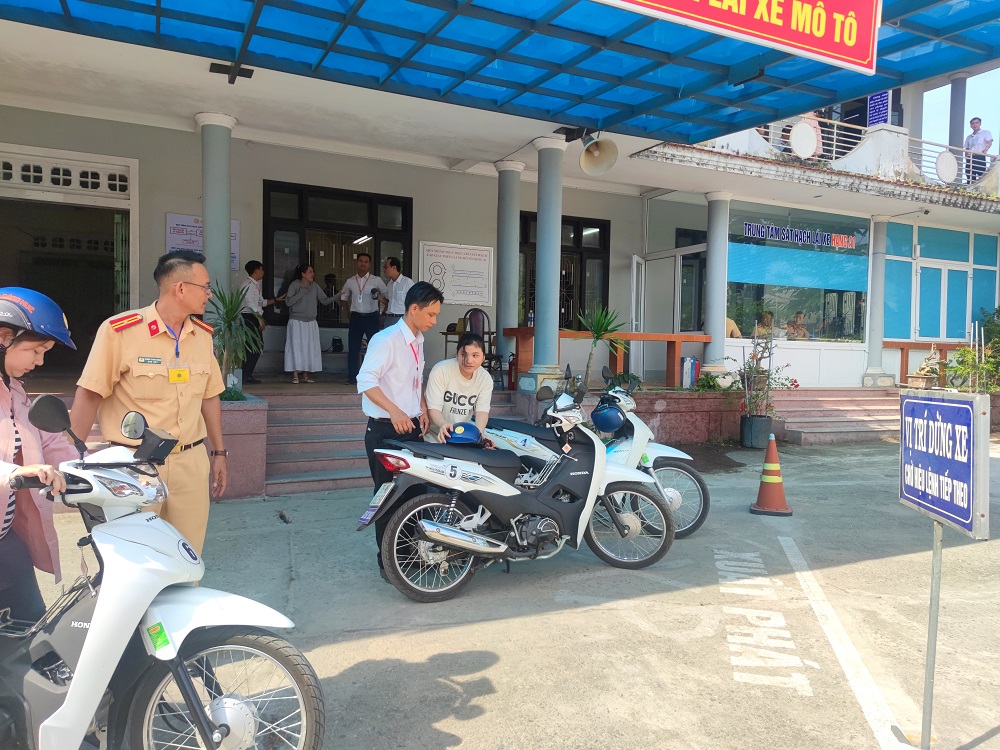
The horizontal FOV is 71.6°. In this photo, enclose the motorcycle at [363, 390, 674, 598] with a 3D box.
[{"bbox_3d":[0.154,0.611,3.800,1.910,1.090,0.700,0,2,-26],"label":"motorcycle"}]

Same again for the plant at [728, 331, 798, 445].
[{"bbox_3d":[3.244,0.180,8.600,0.720,1.450,0.650,0,2,-25],"label":"plant"}]

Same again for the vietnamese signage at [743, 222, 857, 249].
[{"bbox_3d":[4.938,-2.249,11.308,2.581,0.250,0.020,0,2,-25],"label":"vietnamese signage"}]

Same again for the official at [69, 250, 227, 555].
[{"bbox_3d":[-1.339,0.391,2.647,0.560,1.710,0.380,-1,3,-45],"label":"official"}]

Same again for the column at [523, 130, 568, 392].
[{"bbox_3d":[0.553,-1.299,8.249,0.440,3.000,0.440,1,2,0],"label":"column"}]

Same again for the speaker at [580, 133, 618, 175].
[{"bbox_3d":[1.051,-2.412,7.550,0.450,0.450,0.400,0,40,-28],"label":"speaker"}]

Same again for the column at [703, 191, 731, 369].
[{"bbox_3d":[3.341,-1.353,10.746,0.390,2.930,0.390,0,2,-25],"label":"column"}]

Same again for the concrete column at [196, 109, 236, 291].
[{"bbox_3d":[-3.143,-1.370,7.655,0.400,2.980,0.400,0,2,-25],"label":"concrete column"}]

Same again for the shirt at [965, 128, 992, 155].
[{"bbox_3d":[9.041,-4.412,13.100,0.440,0.520,0.250,2,2,27],"label":"shirt"}]

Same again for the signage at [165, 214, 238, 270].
[{"bbox_3d":[-3.869,-1.735,9.060,0.885,0.670,0.020,0,2,-25],"label":"signage"}]

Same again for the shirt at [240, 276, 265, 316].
[{"bbox_3d":[-3.284,-1.042,9.200,0.300,0.550,0.420,2,2,28],"label":"shirt"}]

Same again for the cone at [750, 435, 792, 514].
[{"bbox_3d":[2.330,0.863,5.950,0.330,0.660,0.330,2,2,21],"label":"cone"}]

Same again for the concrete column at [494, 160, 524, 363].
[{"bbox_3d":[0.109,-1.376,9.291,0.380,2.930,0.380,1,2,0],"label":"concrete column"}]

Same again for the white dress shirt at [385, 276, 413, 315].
[{"bbox_3d":[-1.299,-1.051,9.050,0.320,0.550,0.420,0,2,-38],"label":"white dress shirt"}]

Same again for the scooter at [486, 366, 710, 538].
[{"bbox_3d":[0.547,0.572,4.590,1.900,1.130,0.720,0,2,-22],"label":"scooter"}]

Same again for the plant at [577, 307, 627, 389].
[{"bbox_3d":[1.303,-0.366,8.900,0.720,1.100,0.720,1,2,0],"label":"plant"}]

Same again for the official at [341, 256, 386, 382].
[{"bbox_3d":[-1.823,-0.742,9.127,0.580,1.720,0.340,1,2,-9],"label":"official"}]

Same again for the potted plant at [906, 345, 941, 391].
[{"bbox_3d":[6.903,-0.114,11.300,0.400,0.730,0.360,0,2,-25],"label":"potted plant"}]

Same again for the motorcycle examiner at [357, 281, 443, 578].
[{"bbox_3d":[-0.560,0.302,3.900,0.440,1.660,0.480,2,2,22],"label":"motorcycle examiner"}]

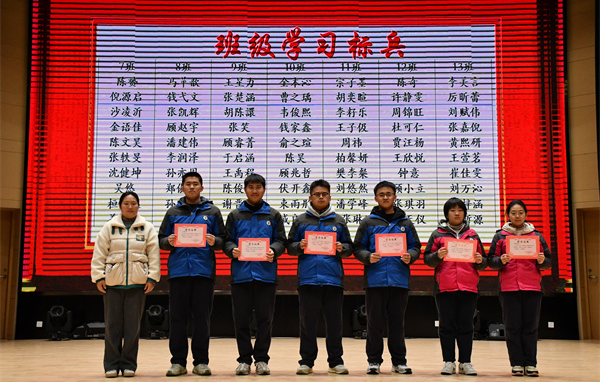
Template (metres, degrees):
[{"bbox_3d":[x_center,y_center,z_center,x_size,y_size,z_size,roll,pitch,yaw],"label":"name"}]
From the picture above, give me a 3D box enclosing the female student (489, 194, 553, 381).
[{"bbox_3d":[1.975,0.852,7.174,0.567,1.561,0.430,0,-6,4],"label":"female student"}]

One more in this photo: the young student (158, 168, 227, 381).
[{"bbox_3d":[-0.968,0.728,7.202,0.601,1.814,0.450,0,-6,-2],"label":"young student"}]

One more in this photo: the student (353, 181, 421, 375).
[{"bbox_3d":[0.796,0.773,7.278,0.616,1.740,0.450,0,-6,2],"label":"student"}]

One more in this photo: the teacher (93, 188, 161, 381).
[{"bbox_3d":[-1.546,0.811,7.115,0.614,1.630,0.360,0,-6,-3],"label":"teacher"}]

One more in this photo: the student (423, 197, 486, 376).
[{"bbox_3d":[1.411,0.846,7.235,0.567,1.585,0.430,0,-6,3],"label":"student"}]

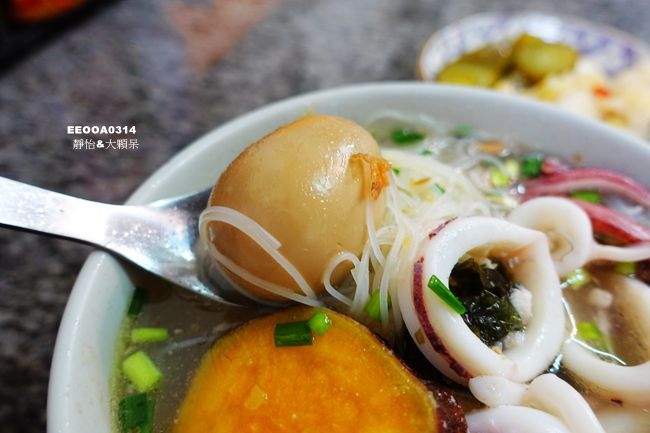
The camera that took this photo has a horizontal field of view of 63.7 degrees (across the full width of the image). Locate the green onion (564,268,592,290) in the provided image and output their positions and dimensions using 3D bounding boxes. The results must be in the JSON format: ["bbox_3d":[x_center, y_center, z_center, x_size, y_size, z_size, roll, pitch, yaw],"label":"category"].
[{"bbox_3d":[0.074,0.018,0.152,0.008,0.004,0.004,-24,49,-19],"label":"green onion"}]

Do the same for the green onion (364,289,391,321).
[{"bbox_3d":[0.015,0.025,0.146,0.005,0.004,0.009,13,48,16],"label":"green onion"}]

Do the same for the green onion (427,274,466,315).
[{"bbox_3d":[0.032,0.021,0.139,0.002,0.001,0.012,-38,63,-12],"label":"green onion"}]

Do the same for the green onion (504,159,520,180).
[{"bbox_3d":[0.067,-0.017,0.186,0.005,0.004,0.007,4,46,8],"label":"green onion"}]

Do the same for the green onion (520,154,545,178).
[{"bbox_3d":[0.074,-0.018,0.187,0.006,0.006,0.006,0,46,4],"label":"green onion"}]

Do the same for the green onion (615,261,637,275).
[{"bbox_3d":[0.089,0.015,0.155,0.006,0.003,0.004,0,46,3],"label":"green onion"}]

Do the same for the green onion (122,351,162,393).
[{"bbox_3d":[-0.048,0.041,0.138,0.006,0.005,0.010,-35,53,-27],"label":"green onion"}]

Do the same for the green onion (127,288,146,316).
[{"bbox_3d":[-0.055,0.025,0.154,0.004,0.004,0.008,7,46,11],"label":"green onion"}]

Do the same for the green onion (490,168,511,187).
[{"bbox_3d":[0.062,-0.013,0.183,0.005,0.004,0.006,-27,50,-22],"label":"green onion"}]

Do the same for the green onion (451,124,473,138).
[{"bbox_3d":[0.053,-0.033,0.204,0.007,0.004,0.004,-7,46,-3],"label":"green onion"}]

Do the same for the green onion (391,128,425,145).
[{"bbox_3d":[0.032,-0.031,0.204,0.012,0.005,0.005,4,46,7],"label":"green onion"}]

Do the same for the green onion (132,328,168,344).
[{"bbox_3d":[-0.049,0.033,0.146,0.010,0.003,0.003,-6,46,-2],"label":"green onion"}]

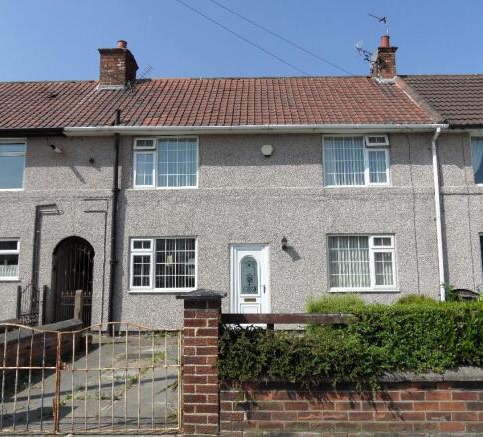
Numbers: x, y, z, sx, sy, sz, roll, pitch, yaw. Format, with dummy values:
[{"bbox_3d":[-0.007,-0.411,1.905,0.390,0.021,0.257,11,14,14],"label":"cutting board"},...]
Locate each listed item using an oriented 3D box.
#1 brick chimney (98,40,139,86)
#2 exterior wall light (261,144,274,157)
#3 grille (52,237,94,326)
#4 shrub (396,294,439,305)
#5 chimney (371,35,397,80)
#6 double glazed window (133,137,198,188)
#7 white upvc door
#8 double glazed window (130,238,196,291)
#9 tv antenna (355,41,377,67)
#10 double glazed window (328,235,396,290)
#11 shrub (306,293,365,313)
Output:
[{"bbox_3d":[-4.181,-5.157,13.818,0.930,1.950,1.330,0,-6,1],"label":"brick chimney"},{"bbox_3d":[0.666,-1.711,10.259,0.321,0.298,0.100,0,-6,0],"label":"exterior wall light"},{"bbox_3d":[-4.117,1.571,9.883,1.050,2.250,0.280,0,-6,1],"label":"grille"},{"bbox_3d":[3.181,1.880,7.279,0.809,1.008,0.728,0,-6,1],"label":"shrub"},{"bbox_3d":[4.733,-5.278,13.460,0.602,1.805,0.850,0,-6,0],"label":"chimney"},{"bbox_3d":[-1.912,-1.423,10.349,1.657,1.363,0.100,0,-6,0],"label":"double glazed window"},{"bbox_3d":[0.236,1.673,10.015,0.974,2.065,0.100,0,-6,0],"label":"white upvc door"},{"bbox_3d":[-1.881,1.101,9.804,1.630,1.290,0.120,0,-6,1],"label":"double glazed window"},{"bbox_3d":[3.993,-5.317,12.982,0.720,0.520,0.350,3,-7,-30],"label":"tv antenna"},{"bbox_3d":[3.004,1.095,10.069,1.668,1.387,0.100,0,-6,0],"label":"double glazed window"},{"bbox_3d":[1.711,1.875,7.307,1.069,1.042,0.962,0,-6,1],"label":"shrub"}]

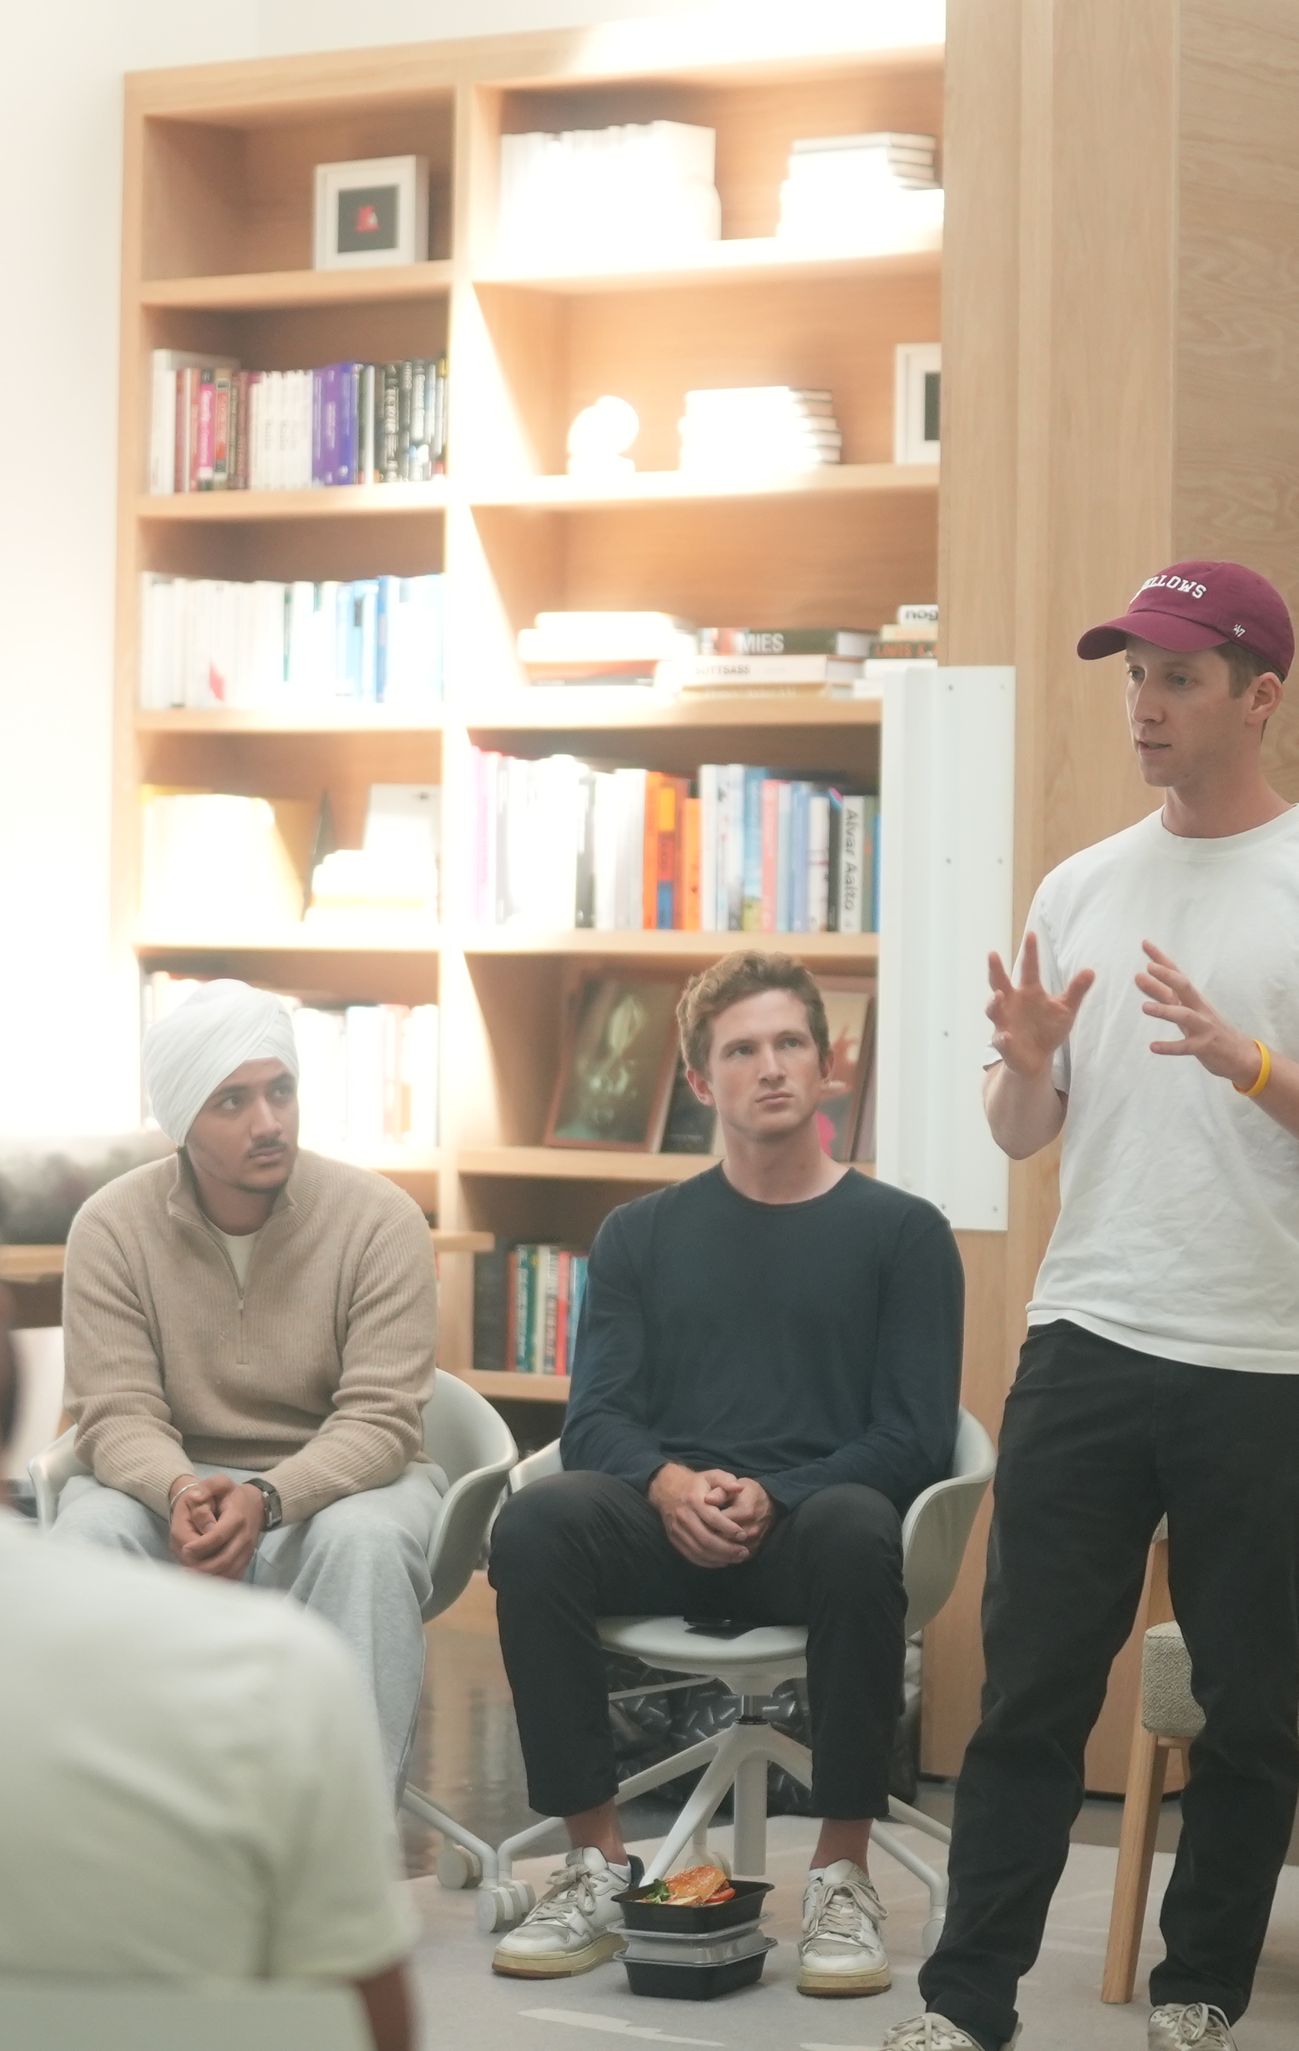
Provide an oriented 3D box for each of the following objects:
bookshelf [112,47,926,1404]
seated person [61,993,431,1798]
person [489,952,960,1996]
[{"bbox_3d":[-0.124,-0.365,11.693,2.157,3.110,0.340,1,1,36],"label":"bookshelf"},{"bbox_3d":[-0.525,0.579,7.955,0.550,1.265,0.800,1,0,3],"label":"seated person"},{"bbox_3d":[0.121,0.563,7.934,0.570,1.320,0.800,1,0,12],"label":"person"}]

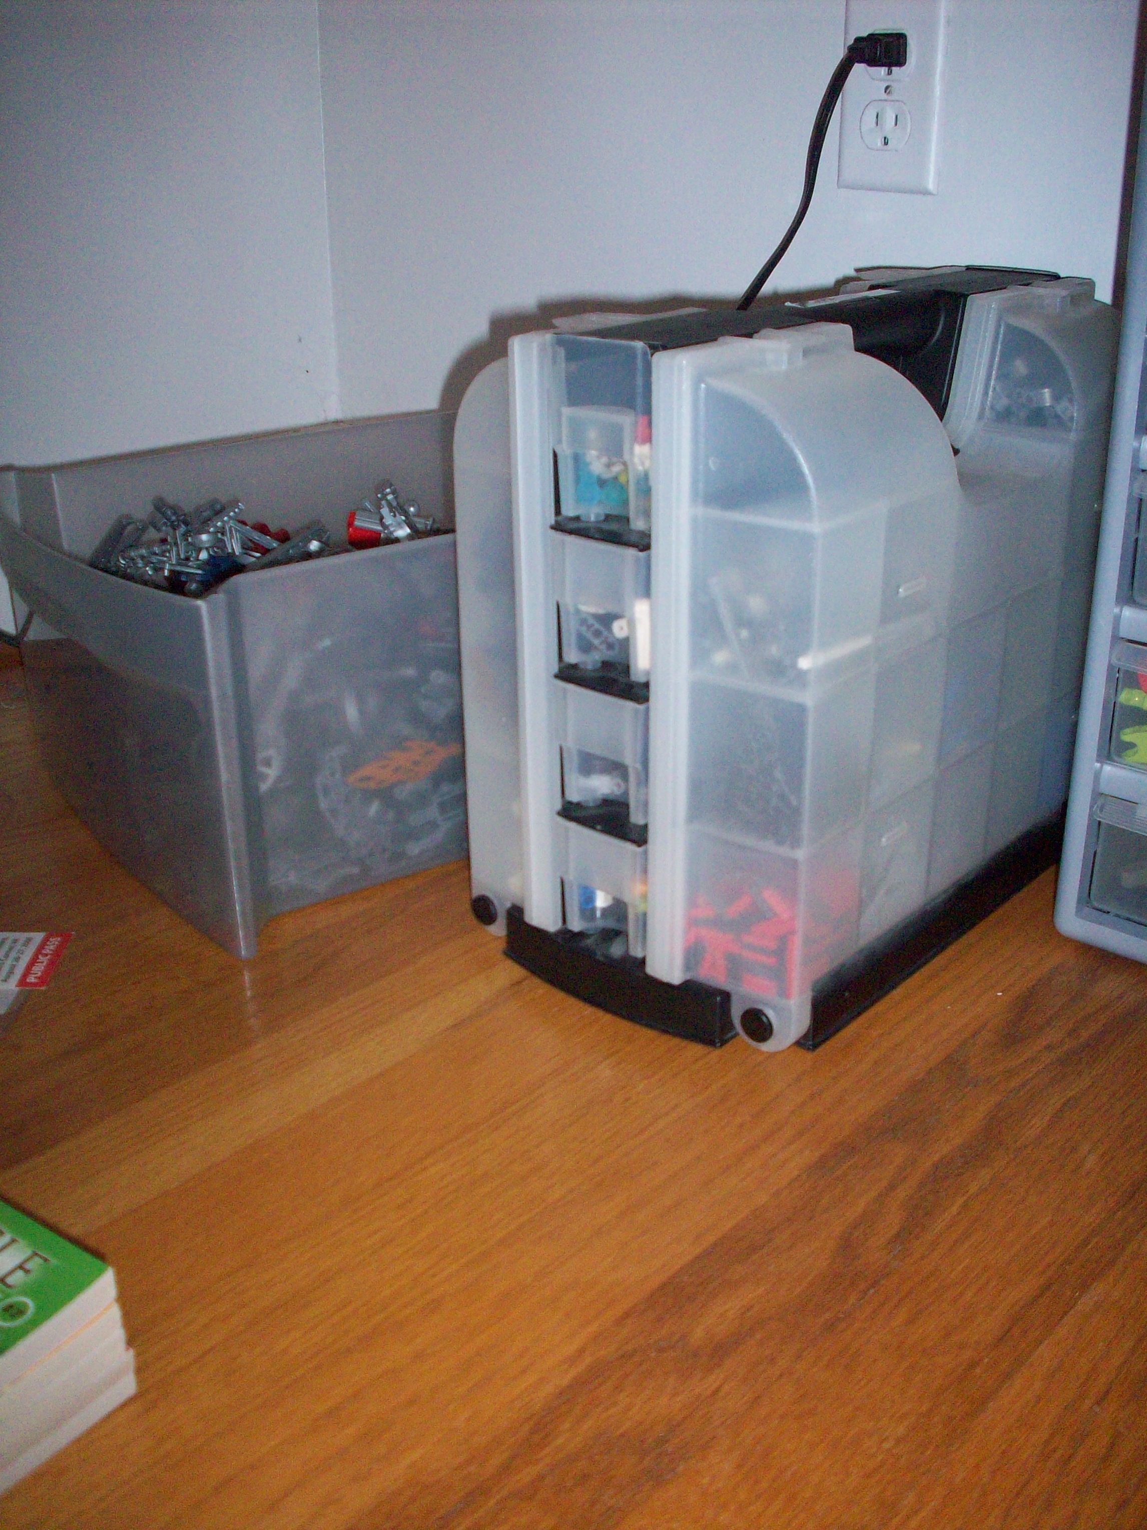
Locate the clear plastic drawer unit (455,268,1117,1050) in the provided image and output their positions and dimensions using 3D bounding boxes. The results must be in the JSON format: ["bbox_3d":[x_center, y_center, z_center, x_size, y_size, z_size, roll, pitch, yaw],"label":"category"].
[{"bbox_3d":[0.127,-0.079,0.794,0.184,0.292,0.359,18,29,38],"label":"clear plastic drawer unit"}]

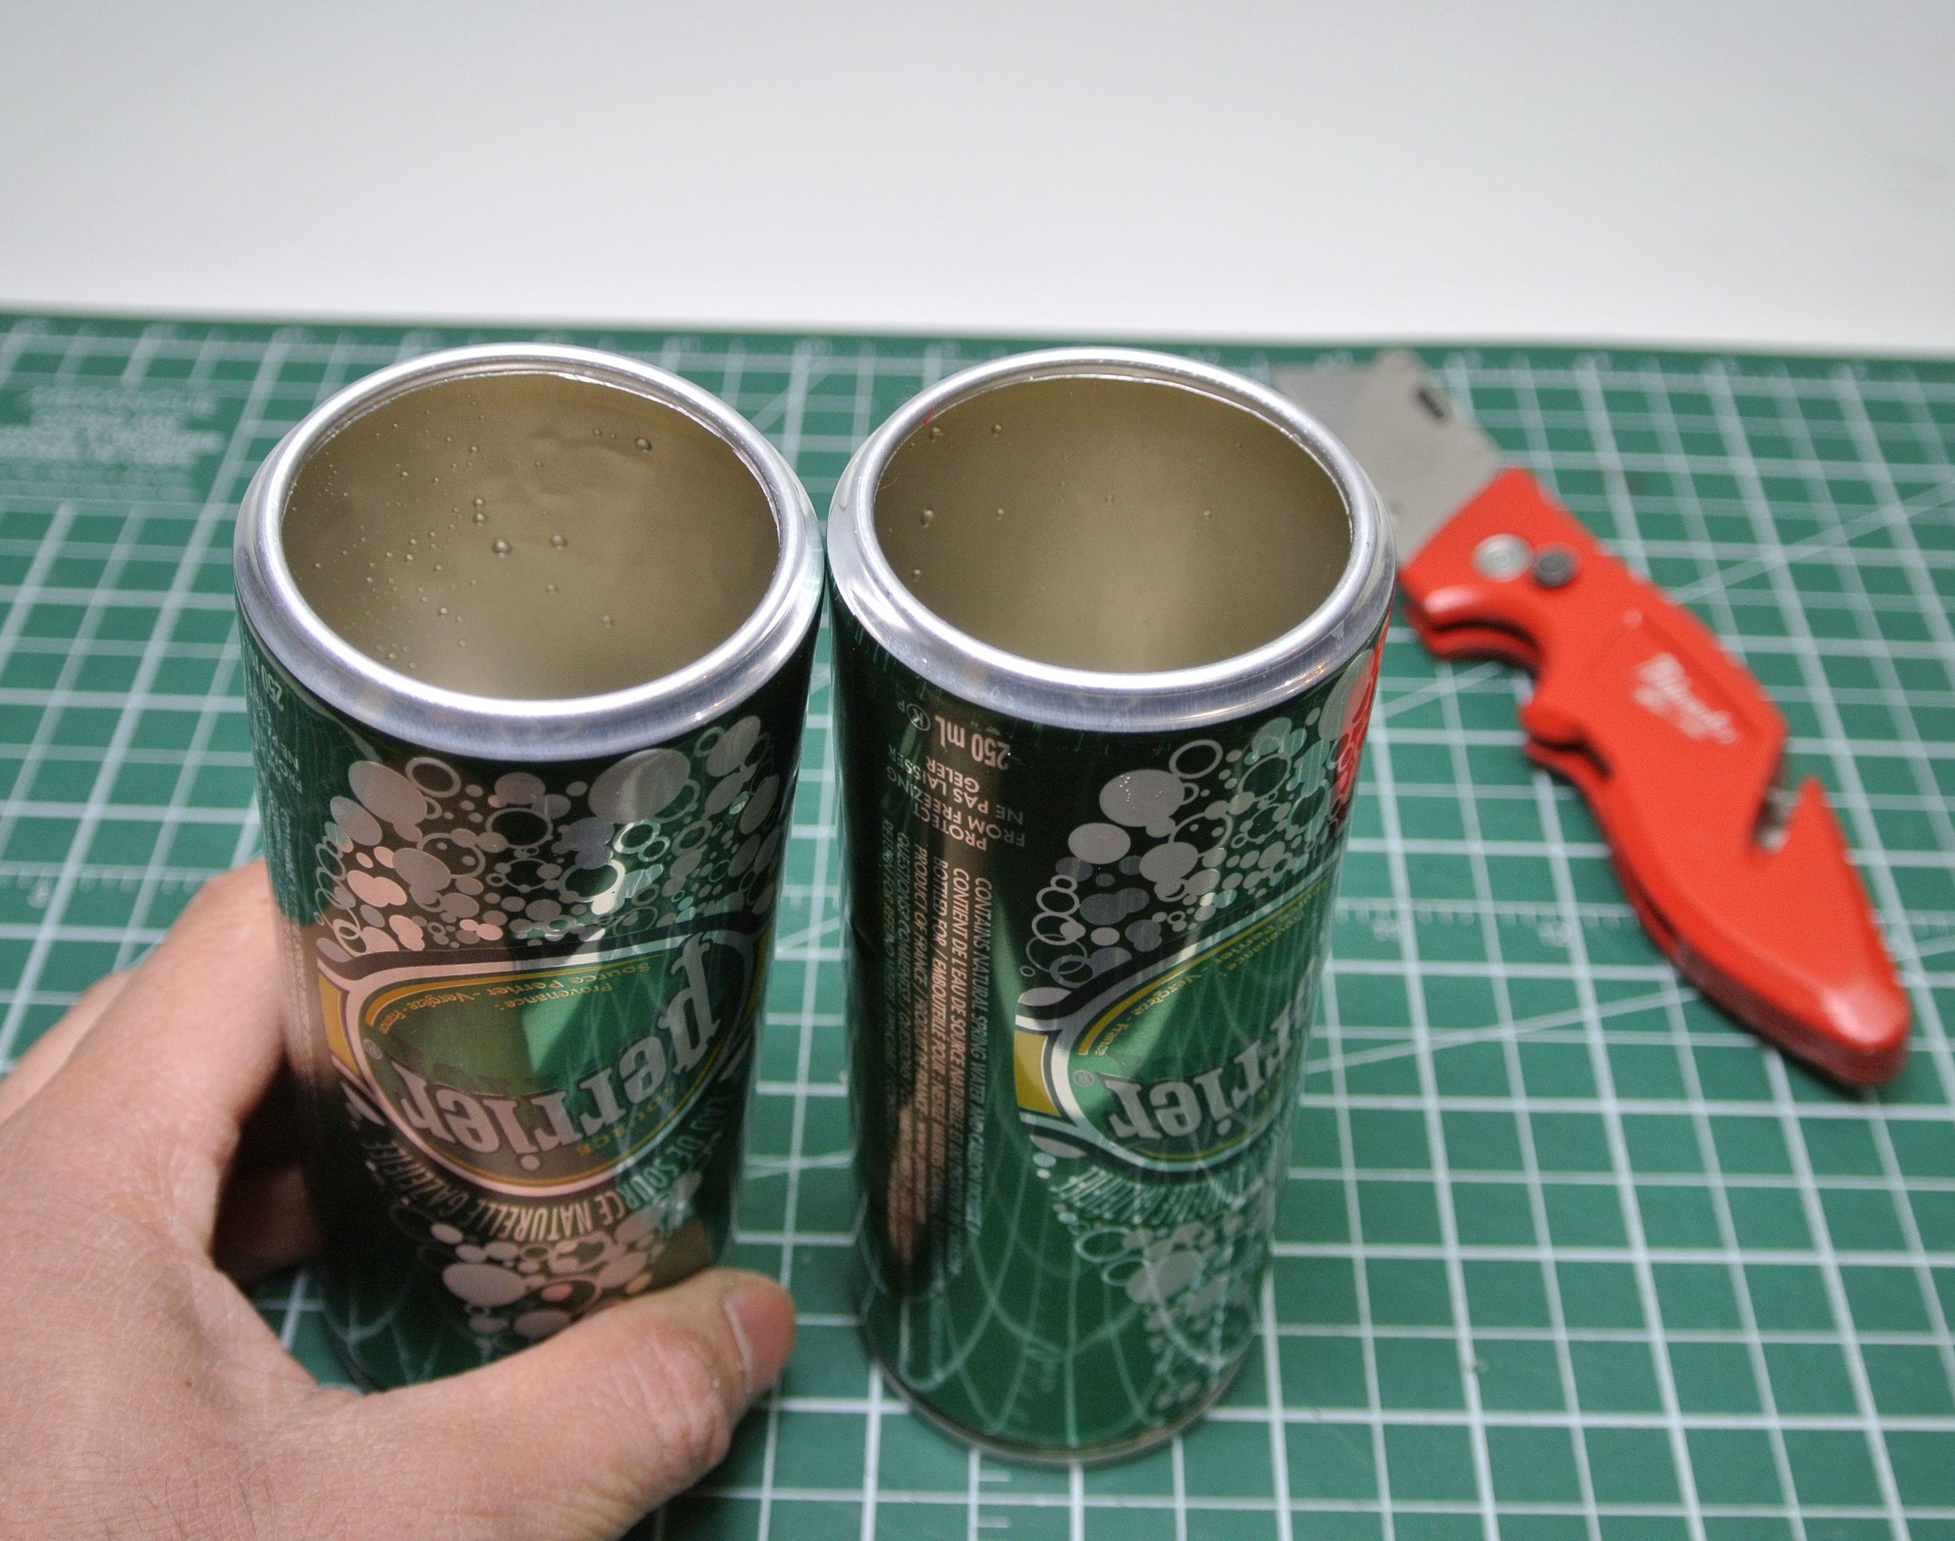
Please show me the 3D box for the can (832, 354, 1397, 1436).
[{"bbox_3d":[0.011,0.021,0.284,0.053,0.132,0.053,1,44,-1],"label":"can"}]

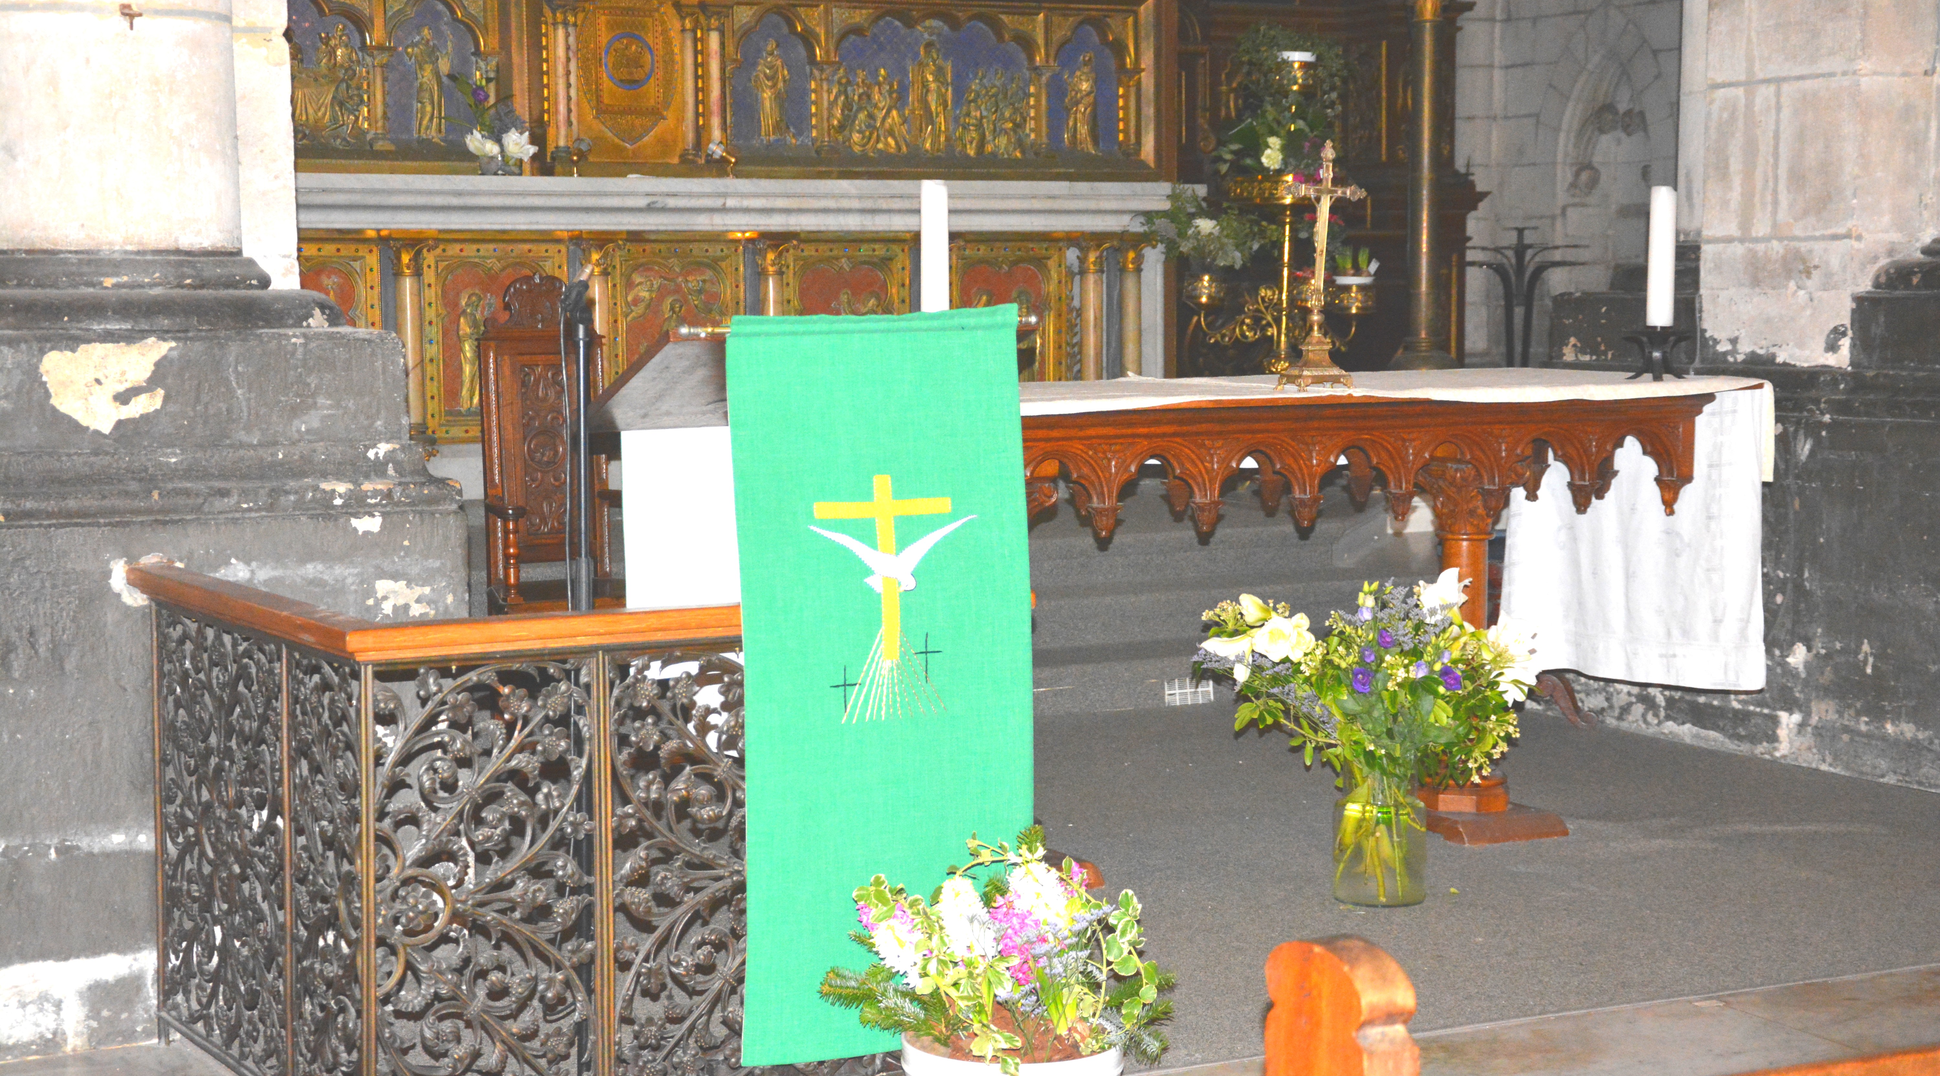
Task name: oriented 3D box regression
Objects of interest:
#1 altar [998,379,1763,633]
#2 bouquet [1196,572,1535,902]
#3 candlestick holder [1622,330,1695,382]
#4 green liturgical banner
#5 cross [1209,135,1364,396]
[{"bbox_3d":[0.558,0.183,6.848,2.141,0.991,1.058,-3,6,-29],"label":"altar"},{"bbox_3d":[0.791,0.391,6.447,0.660,0.648,0.520,-1,5,-15],"label":"bouquet"},{"bbox_3d":[1.553,-0.421,7.282,0.150,0.122,0.150,-3,6,-29],"label":"candlestick holder"},{"bbox_3d":[-0.127,0.211,4.684,0.474,1.072,0.050,-3,6,-29],"label":"green liturgical banner"},{"bbox_3d":[0.725,-0.569,6.745,0.195,0.512,0.115,-3,6,-29],"label":"cross"}]

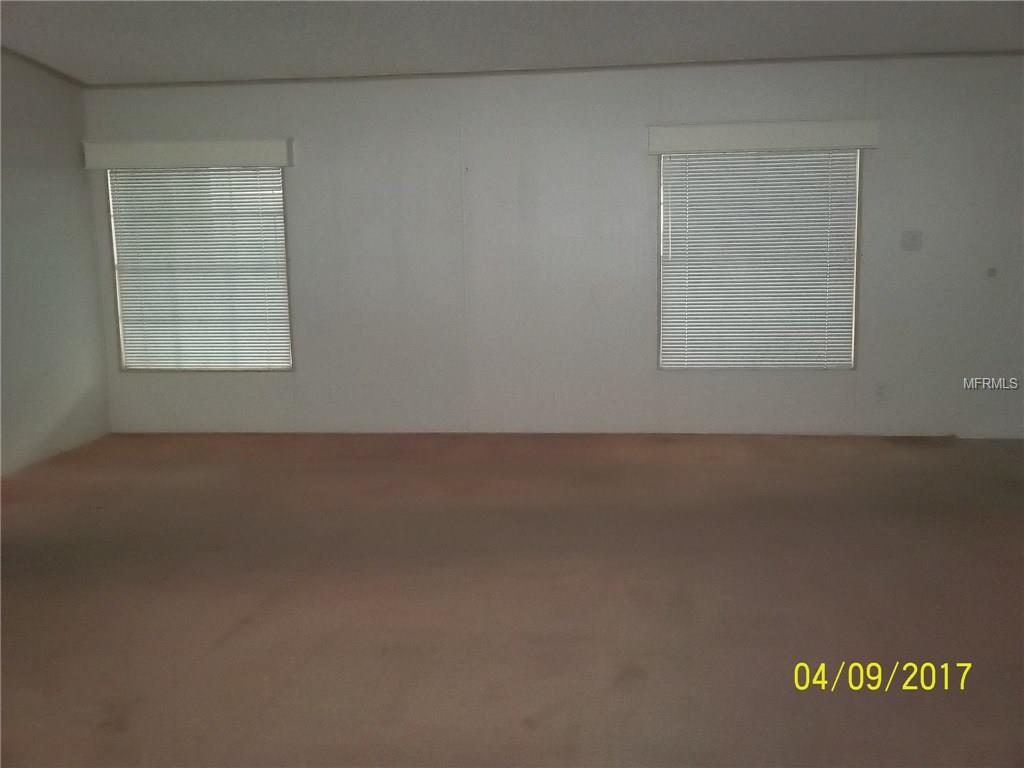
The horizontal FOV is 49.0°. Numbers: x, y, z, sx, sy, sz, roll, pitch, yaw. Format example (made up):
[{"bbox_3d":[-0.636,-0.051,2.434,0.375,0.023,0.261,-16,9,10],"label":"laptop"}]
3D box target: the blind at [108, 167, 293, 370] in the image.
[{"bbox_3d":[-2.028,-0.745,7.345,1.195,1.343,0.080,0,9,8],"label":"blind"}]

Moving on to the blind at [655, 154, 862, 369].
[{"bbox_3d":[1.500,-0.745,6.874,1.208,1.334,0.080,0,9,8],"label":"blind"}]

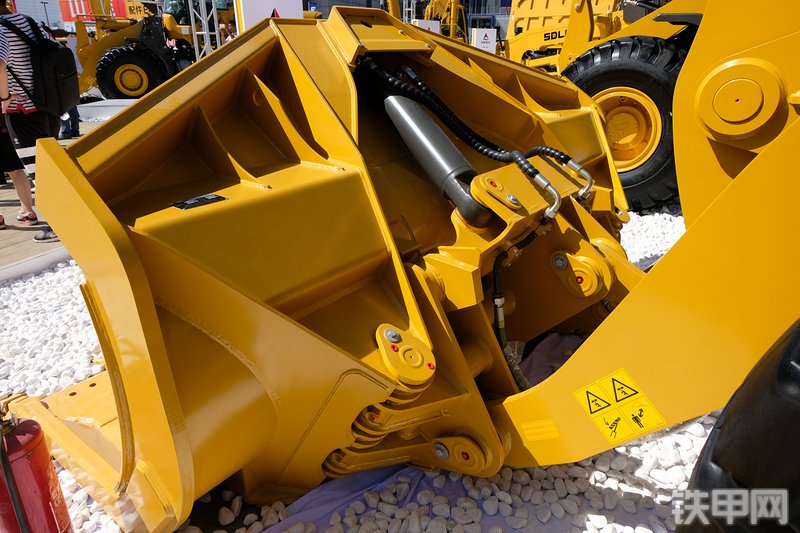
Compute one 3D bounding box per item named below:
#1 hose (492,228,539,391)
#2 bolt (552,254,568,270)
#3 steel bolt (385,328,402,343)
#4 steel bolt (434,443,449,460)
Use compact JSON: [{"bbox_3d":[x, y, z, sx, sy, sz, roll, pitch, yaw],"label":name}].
[{"bbox_3d":[0.442,0.167,2.084,0.230,0.710,0.100,17,28,35],"label":"hose"},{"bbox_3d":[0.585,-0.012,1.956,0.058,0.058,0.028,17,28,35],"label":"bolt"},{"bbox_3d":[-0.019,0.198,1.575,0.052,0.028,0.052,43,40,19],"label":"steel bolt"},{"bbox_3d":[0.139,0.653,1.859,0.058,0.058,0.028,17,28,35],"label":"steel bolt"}]

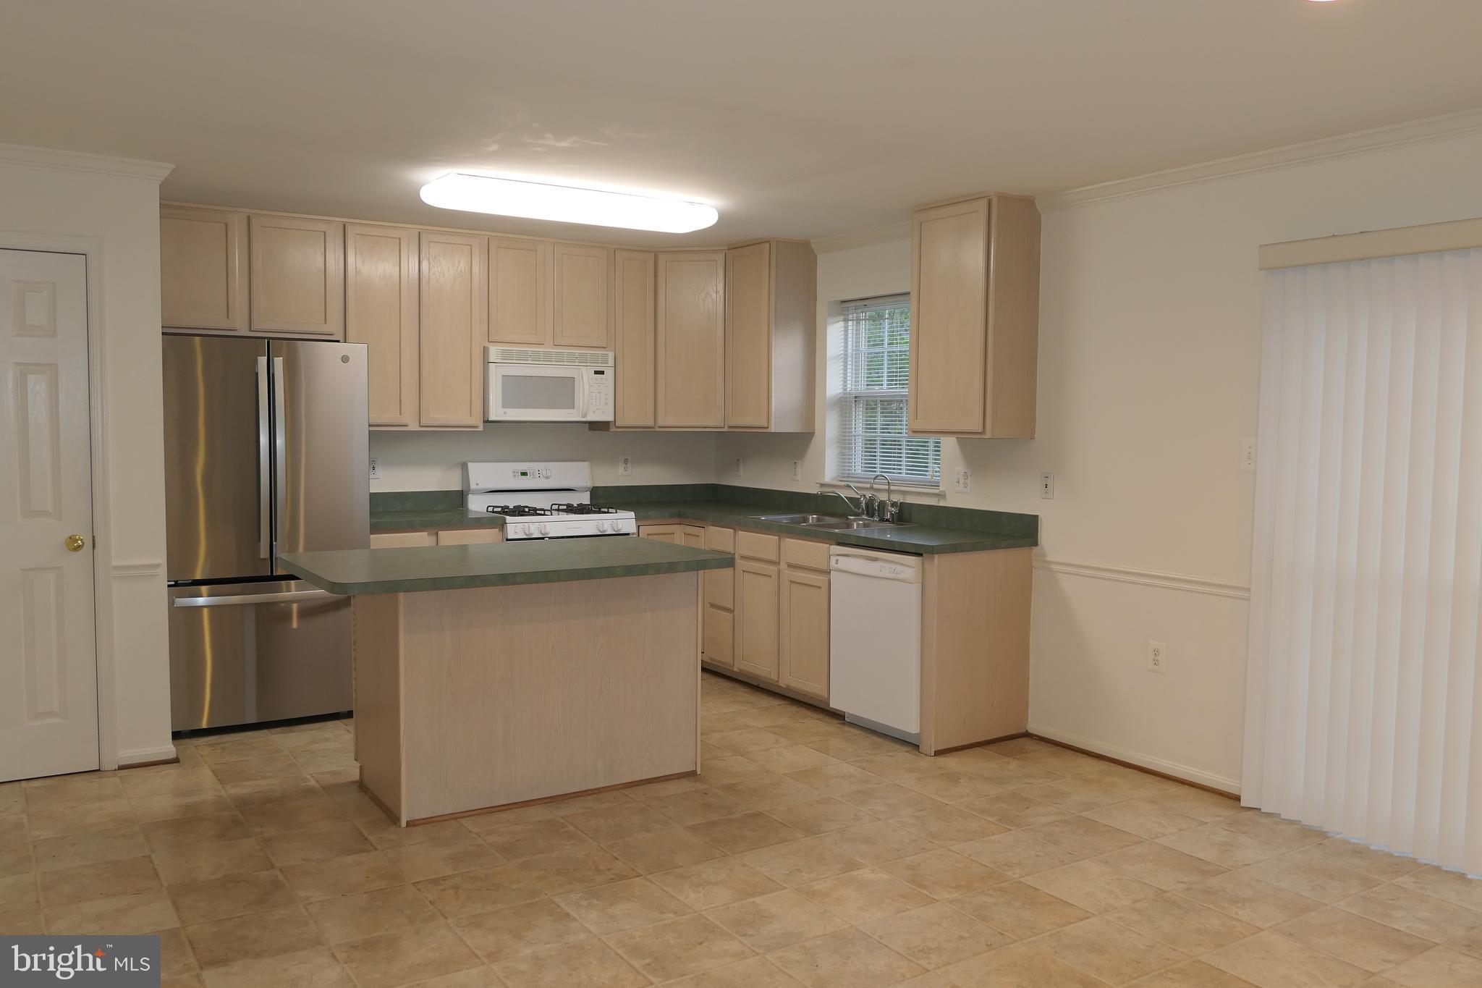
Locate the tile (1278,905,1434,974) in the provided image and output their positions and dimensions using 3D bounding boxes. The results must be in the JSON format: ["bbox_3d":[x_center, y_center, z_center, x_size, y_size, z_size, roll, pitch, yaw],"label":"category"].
[{"bbox_3d":[1.677,1.225,3.149,0.308,0.010,0.308,-2,4,-33],"label":"tile"}]

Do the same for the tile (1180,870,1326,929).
[{"bbox_3d":[1.541,1.229,3.487,0.320,0.010,0.320,-2,4,-33],"label":"tile"}]

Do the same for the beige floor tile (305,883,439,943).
[{"bbox_3d":[-1.042,1.191,3.267,0.308,0.010,0.308,-2,4,-33],"label":"beige floor tile"}]

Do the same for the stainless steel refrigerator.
[{"bbox_3d":[-2.322,0.167,5.491,0.880,1.761,0.880,-1,4,-33],"label":"stainless steel refrigerator"}]

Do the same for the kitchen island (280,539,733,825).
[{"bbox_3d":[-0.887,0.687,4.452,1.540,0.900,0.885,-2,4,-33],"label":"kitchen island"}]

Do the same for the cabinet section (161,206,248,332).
[{"bbox_3d":[-2.662,-1.064,5.576,0.442,0.595,0.322,-2,4,-33],"label":"cabinet section"}]

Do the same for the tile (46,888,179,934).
[{"bbox_3d":[-1.788,1.206,3.263,0.320,0.010,0.320,-2,4,-33],"label":"tile"}]

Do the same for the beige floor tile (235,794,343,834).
[{"bbox_3d":[-1.597,1.154,4.128,0.317,0.010,0.314,-2,4,-33],"label":"beige floor tile"}]

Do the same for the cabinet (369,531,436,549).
[{"bbox_3d":[-1.841,0.549,5.897,0.378,0.747,0.590,-2,4,-33],"label":"cabinet"}]

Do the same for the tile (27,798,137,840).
[{"bbox_3d":[-2.305,1.135,4.029,0.305,0.010,0.305,-1,4,-33],"label":"tile"}]

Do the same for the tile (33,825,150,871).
[{"bbox_3d":[-2.136,1.170,3.791,0.320,0.010,0.320,-2,4,-33],"label":"tile"}]

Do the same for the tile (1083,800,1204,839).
[{"bbox_3d":[1.470,1.188,4.218,0.310,0.012,0.310,-2,4,-34],"label":"tile"}]

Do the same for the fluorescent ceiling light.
[{"bbox_3d":[-0.738,-1.303,5.220,1.360,0.090,0.310,-2,4,-33],"label":"fluorescent ceiling light"}]

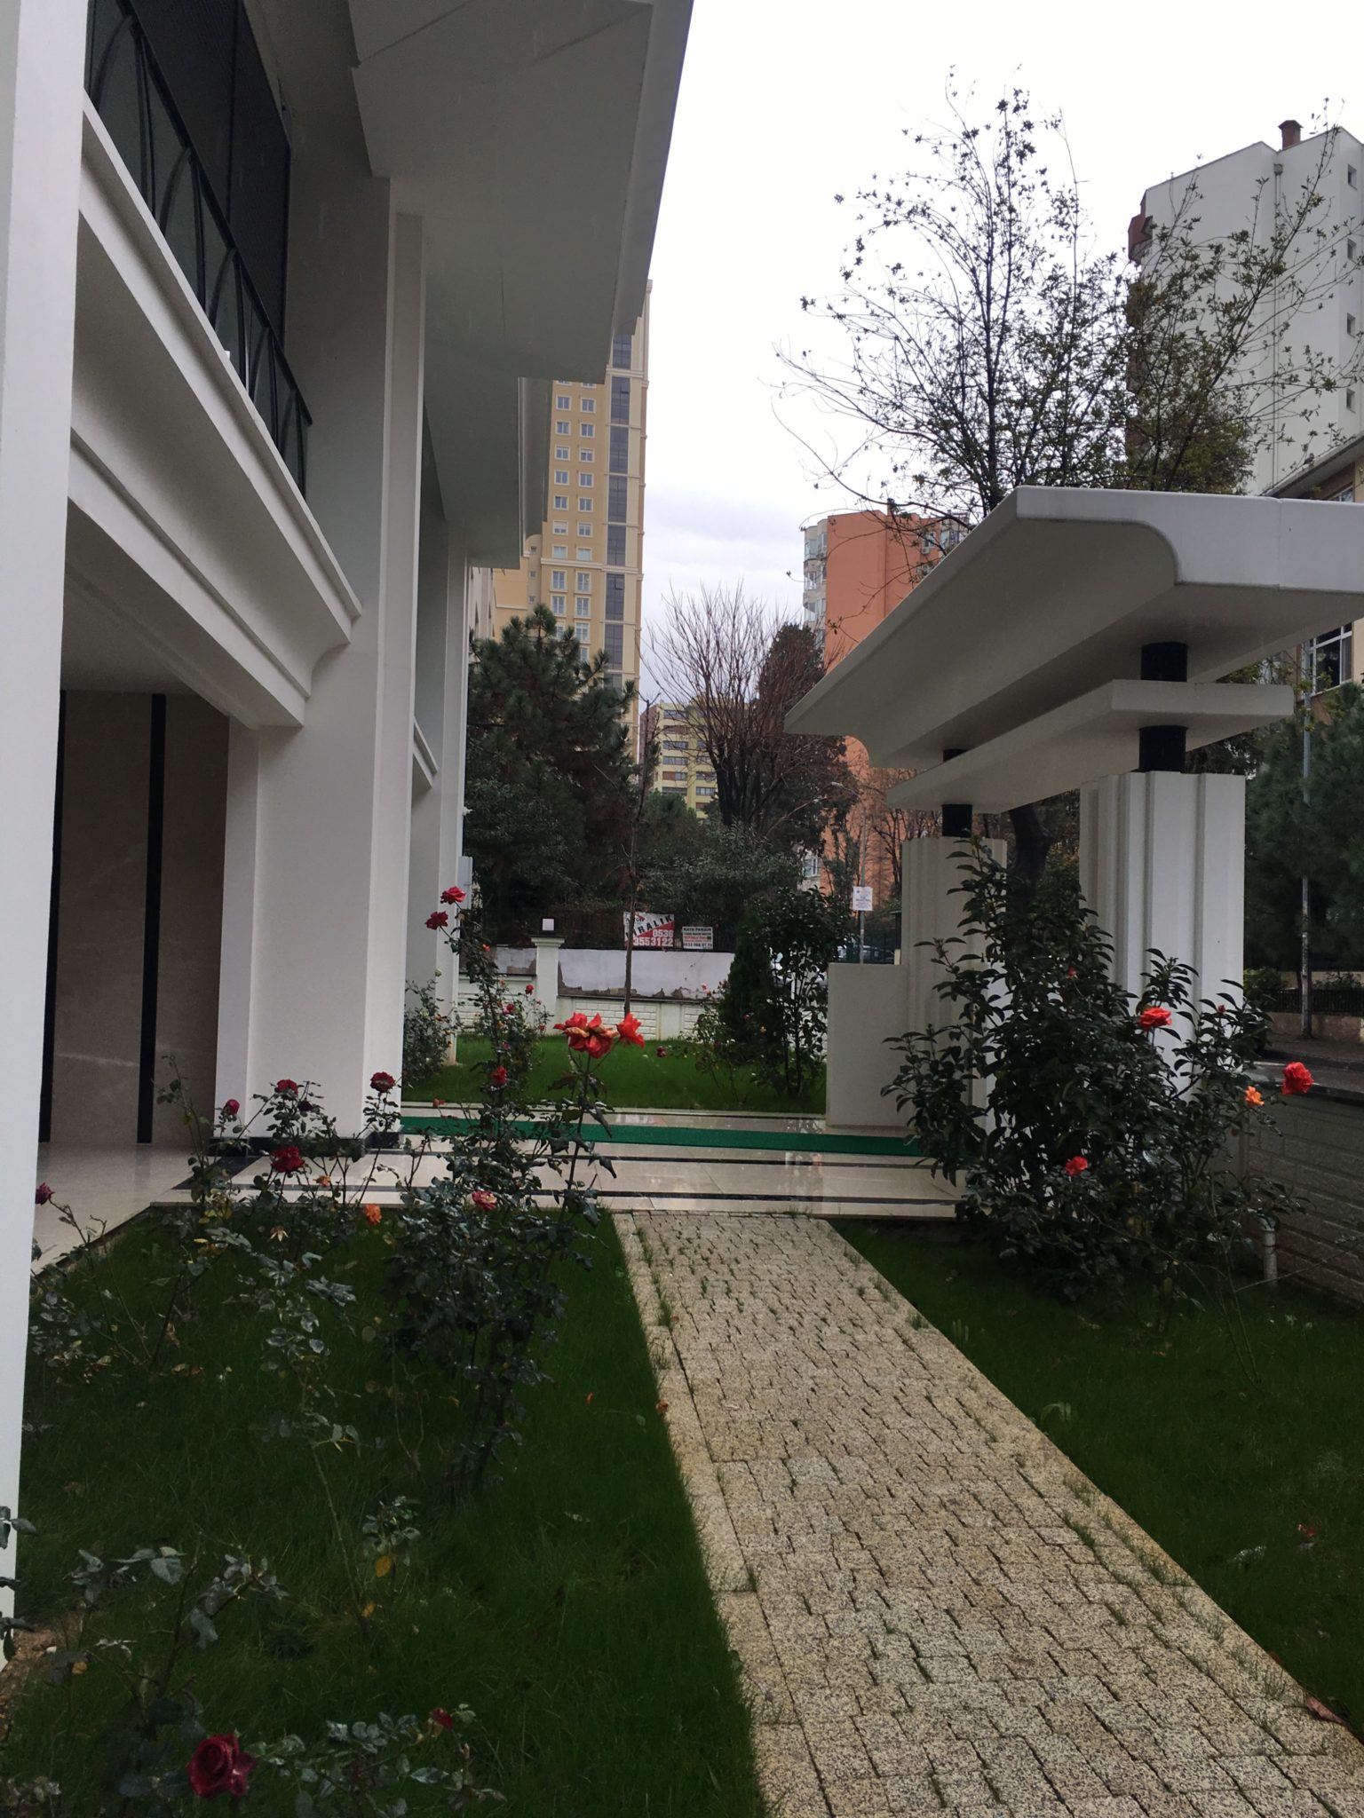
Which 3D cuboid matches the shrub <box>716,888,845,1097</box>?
[{"bbox_3d":[1.078,0.908,16.400,1.380,2.200,1.300,2,-2,-5],"label":"shrub"}]

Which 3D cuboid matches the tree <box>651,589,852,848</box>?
[{"bbox_3d":[1.628,-2.506,36.000,4.800,9.600,4.600,2,-2,-5],"label":"tree"}]

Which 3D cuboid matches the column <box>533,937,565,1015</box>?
[{"bbox_3d":[-2.274,1.350,25.800,0.520,1.660,0.520,2,-2,-5],"label":"column"}]

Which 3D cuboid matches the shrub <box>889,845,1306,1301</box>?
[{"bbox_3d":[2.030,0.785,7.650,1.920,2.120,1.650,2,-2,-5],"label":"shrub"}]

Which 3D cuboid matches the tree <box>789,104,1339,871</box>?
[{"bbox_3d":[3.714,-2.870,15.000,5.400,10.000,5.100,2,-2,-5],"label":"tree"}]

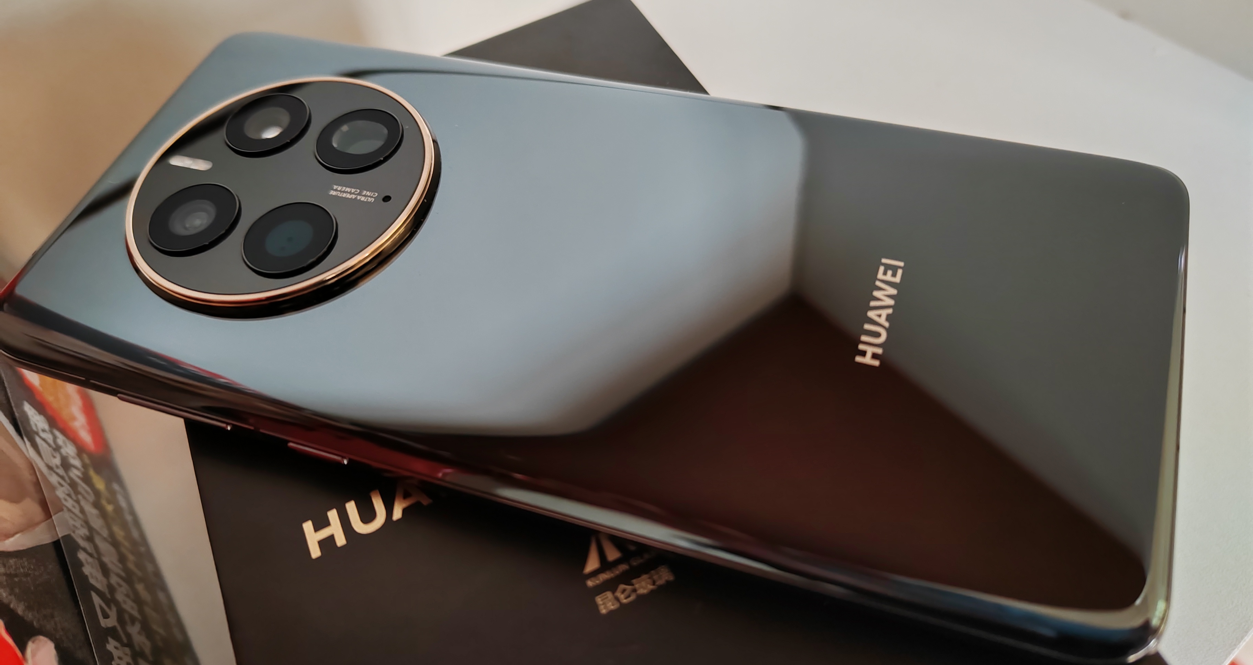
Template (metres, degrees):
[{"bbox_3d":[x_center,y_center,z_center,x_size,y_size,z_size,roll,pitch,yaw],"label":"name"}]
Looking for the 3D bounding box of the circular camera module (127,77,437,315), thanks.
[{"bbox_3d":[-0.053,-0.023,0.150,0.048,0.004,0.048,-4,53,5],"label":"circular camera module"}]

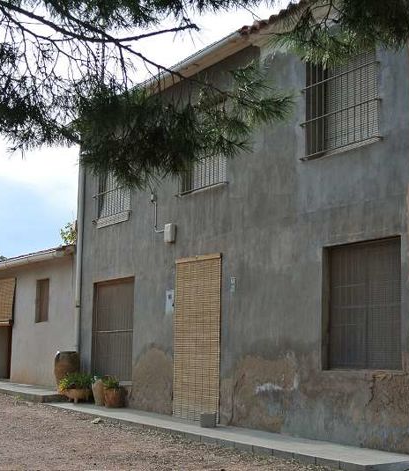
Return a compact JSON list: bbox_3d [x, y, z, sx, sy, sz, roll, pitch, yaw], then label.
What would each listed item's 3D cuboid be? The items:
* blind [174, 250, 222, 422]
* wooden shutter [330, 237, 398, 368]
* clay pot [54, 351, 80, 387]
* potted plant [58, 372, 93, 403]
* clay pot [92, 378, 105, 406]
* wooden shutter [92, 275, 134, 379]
[{"bbox_3d":[-0.156,1.594,15.122,0.040,2.517,1.444,6,-9,-30],"label":"blind"},{"bbox_3d":[2.023,0.873,11.815,0.050,1.573,1.501,6,-9,-30],"label":"wooden shutter"},{"bbox_3d":[-2.615,2.625,18.363,0.488,0.815,0.488,1,-8,0],"label":"clay pot"},{"bbox_3d":[-2.405,2.848,17.901,0.634,0.576,0.634,6,-9,-30],"label":"potted plant"},{"bbox_3d":[-1.870,2.814,17.181,0.268,0.482,0.268,1,-8,0],"label":"clay pot"},{"bbox_3d":[-1.631,1.763,17.887,0.050,1.854,1.791,6,-9,-30],"label":"wooden shutter"}]

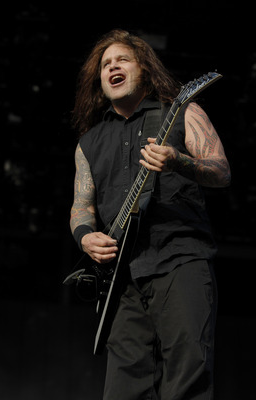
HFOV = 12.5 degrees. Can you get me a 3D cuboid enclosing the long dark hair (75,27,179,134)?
[{"bbox_3d":[-0.004,-0.405,4.050,0.330,0.350,0.260,-5,-12,25],"label":"long dark hair"}]

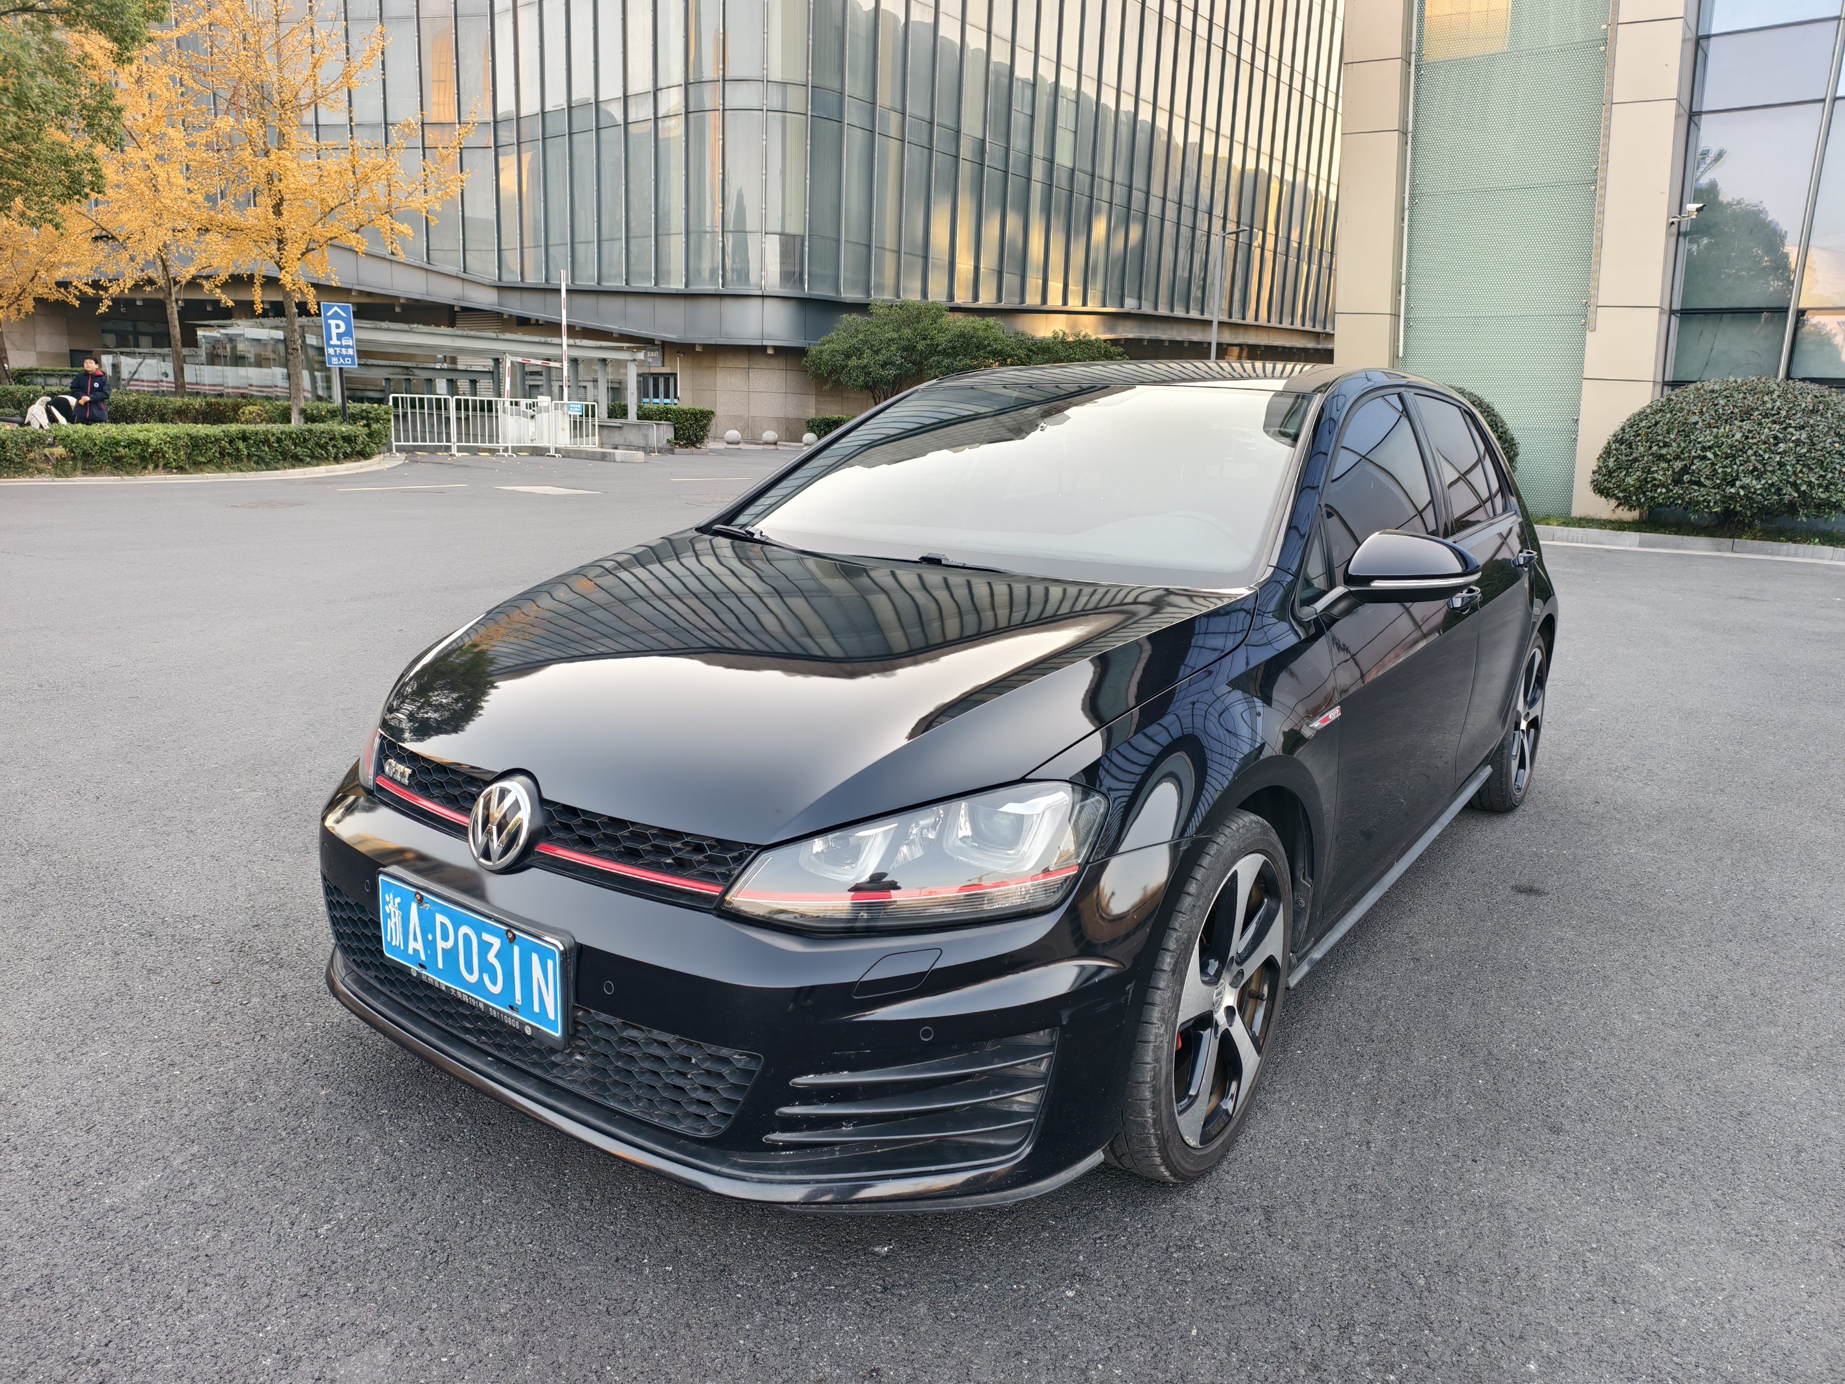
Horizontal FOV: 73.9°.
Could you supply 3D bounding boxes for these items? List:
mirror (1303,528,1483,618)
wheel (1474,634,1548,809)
[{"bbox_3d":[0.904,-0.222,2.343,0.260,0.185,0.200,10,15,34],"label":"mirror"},{"bbox_3d":[1.981,0.083,4.193,0.225,0.635,0.635,10,15,34],"label":"wheel"}]

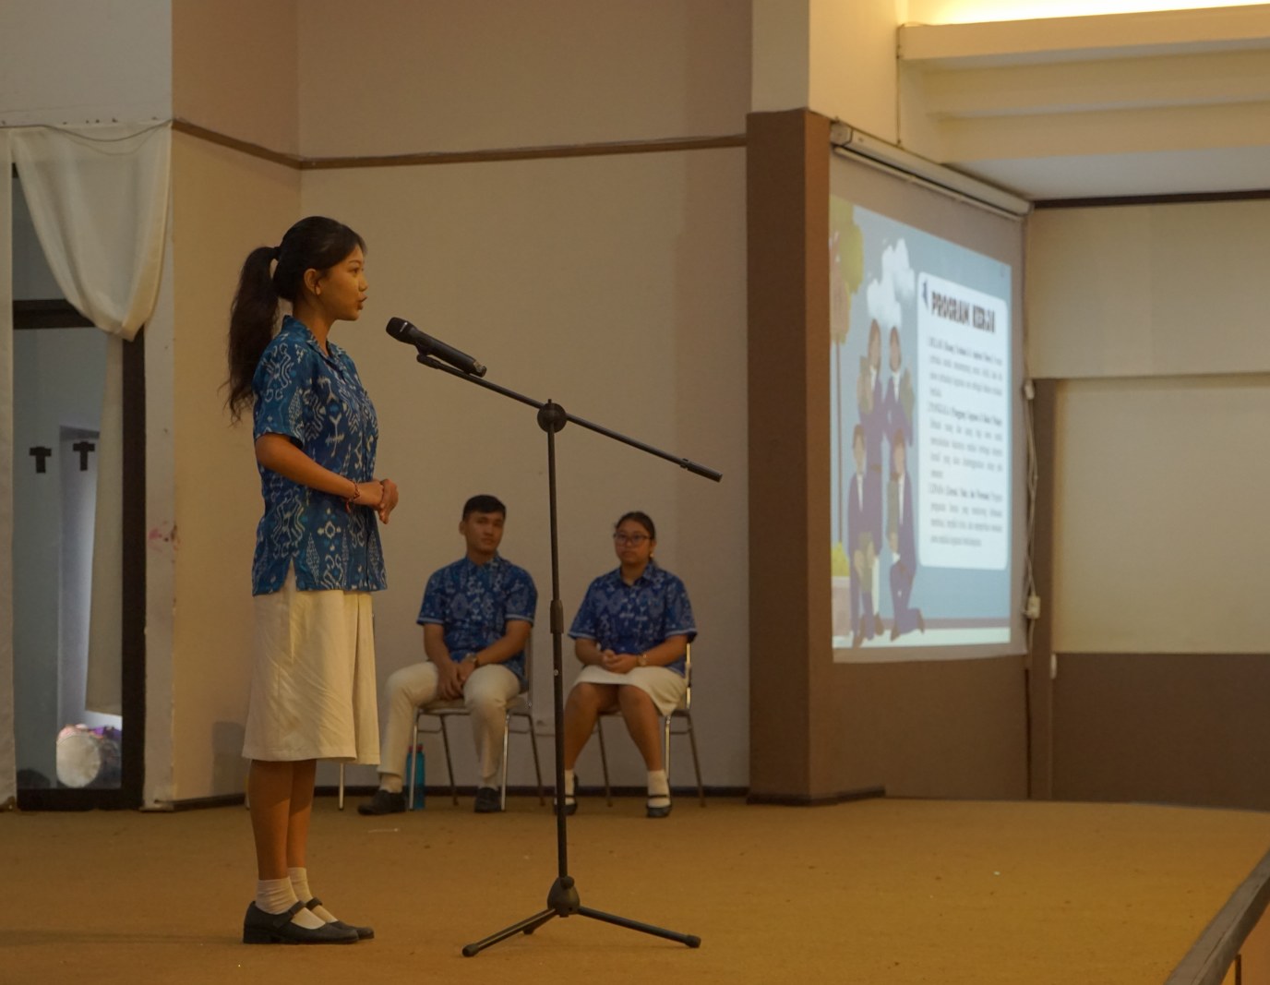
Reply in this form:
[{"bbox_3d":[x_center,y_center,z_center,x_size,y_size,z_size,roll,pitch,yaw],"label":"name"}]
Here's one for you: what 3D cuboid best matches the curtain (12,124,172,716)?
[{"bbox_3d":[-2.175,-0.289,12.000,0.660,2.380,0.200,-1,-3,16],"label":"curtain"}]

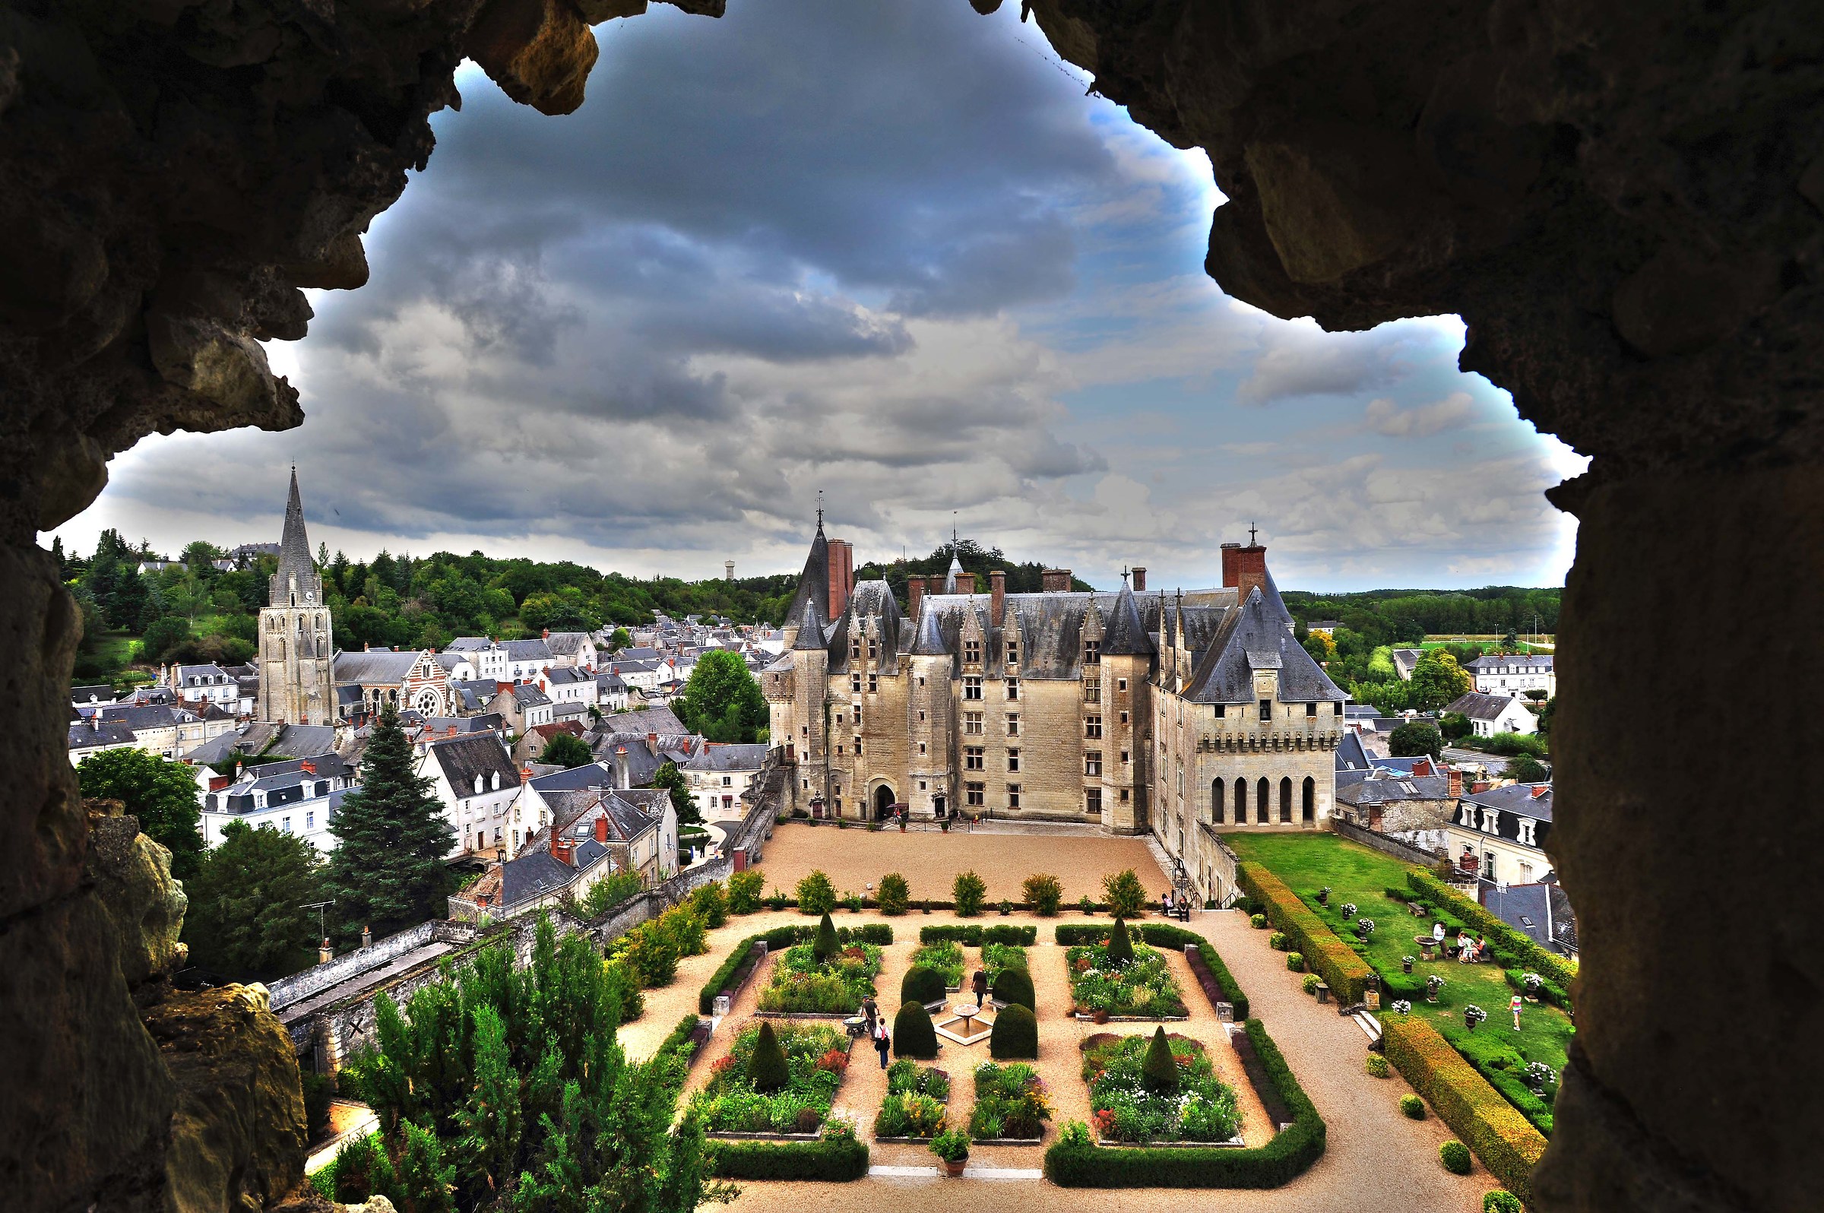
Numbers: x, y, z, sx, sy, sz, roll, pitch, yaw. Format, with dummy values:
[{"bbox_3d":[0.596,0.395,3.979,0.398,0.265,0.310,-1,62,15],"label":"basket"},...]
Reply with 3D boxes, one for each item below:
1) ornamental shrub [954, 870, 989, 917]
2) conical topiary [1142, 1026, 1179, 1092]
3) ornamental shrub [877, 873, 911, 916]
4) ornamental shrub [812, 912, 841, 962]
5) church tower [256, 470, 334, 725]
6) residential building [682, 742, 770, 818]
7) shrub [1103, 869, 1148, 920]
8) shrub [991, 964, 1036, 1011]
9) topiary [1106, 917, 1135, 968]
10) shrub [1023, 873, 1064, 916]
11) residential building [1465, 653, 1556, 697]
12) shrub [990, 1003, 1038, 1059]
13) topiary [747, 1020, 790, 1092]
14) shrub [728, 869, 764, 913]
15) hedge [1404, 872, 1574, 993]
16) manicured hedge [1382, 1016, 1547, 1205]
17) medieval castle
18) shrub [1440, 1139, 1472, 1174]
[{"bbox_3d":[3.126,15.218,53.725,1.790,2.430,1.790,-1,1,5],"label":"ornamental shrub"},{"bbox_3d":[8.242,14.813,33.812,1.220,1.900,1.220,0,1,0],"label":"conical topiary"},{"bbox_3d":[-0.931,14.746,52.411,1.760,2.050,1.760,0,1,0],"label":"ornamental shrub"},{"bbox_3d":[-3.979,15.448,47.373,1.320,2.370,1.320,-1,1,5],"label":"ornamental shrub"},{"bbox_3d":[-116.484,0.144,192.066,8.800,52.720,8.800,-1,1,19],"label":"church tower"},{"bbox_3d":[-23.263,22.288,130.640,10.400,8.900,8.000,-1,1,3],"label":"residential building"},{"bbox_3d":[11.100,14.999,52.856,2.290,2.560,2.290,-1,1,5],"label":"shrub"},{"bbox_3d":[4.149,15.703,41.771,1.830,1.640,1.830,-1,1,5],"label":"shrub"},{"bbox_3d":[9.531,15.278,46.236,1.210,2.190,1.210,-1,1,5],"label":"topiary"},{"bbox_3d":[6.735,14.686,52.311,2.100,2.050,2.100,0,1,0],"label":"shrub"},{"bbox_3d":[161.661,19.469,274.318,22.000,12.300,8.500,0,1,-3],"label":"residential building"},{"bbox_3d":[3.818,15.737,37.915,1.770,1.660,1.770,-1,1,5],"label":"shrub"},{"bbox_3d":[-4.779,14.815,33.910,1.400,2.100,1.400,0,1,0],"label":"topiary"},{"bbox_3d":[-8.671,14.749,53.011,1.930,2.150,1.930,0,1,0],"label":"shrub"},{"bbox_3d":[27.224,15.365,47.823,1.100,1.200,16.500,0,1,4],"label":"hedge"},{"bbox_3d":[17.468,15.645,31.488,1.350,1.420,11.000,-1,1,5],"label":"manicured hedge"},{"bbox_3d":[11.550,6.228,98.598,55.000,32.000,41.000,0,1,8],"label":"medieval castle"},{"bbox_3d":[15.800,15.977,29.400,0.830,0.860,0.830,-1,1,5],"label":"shrub"}]

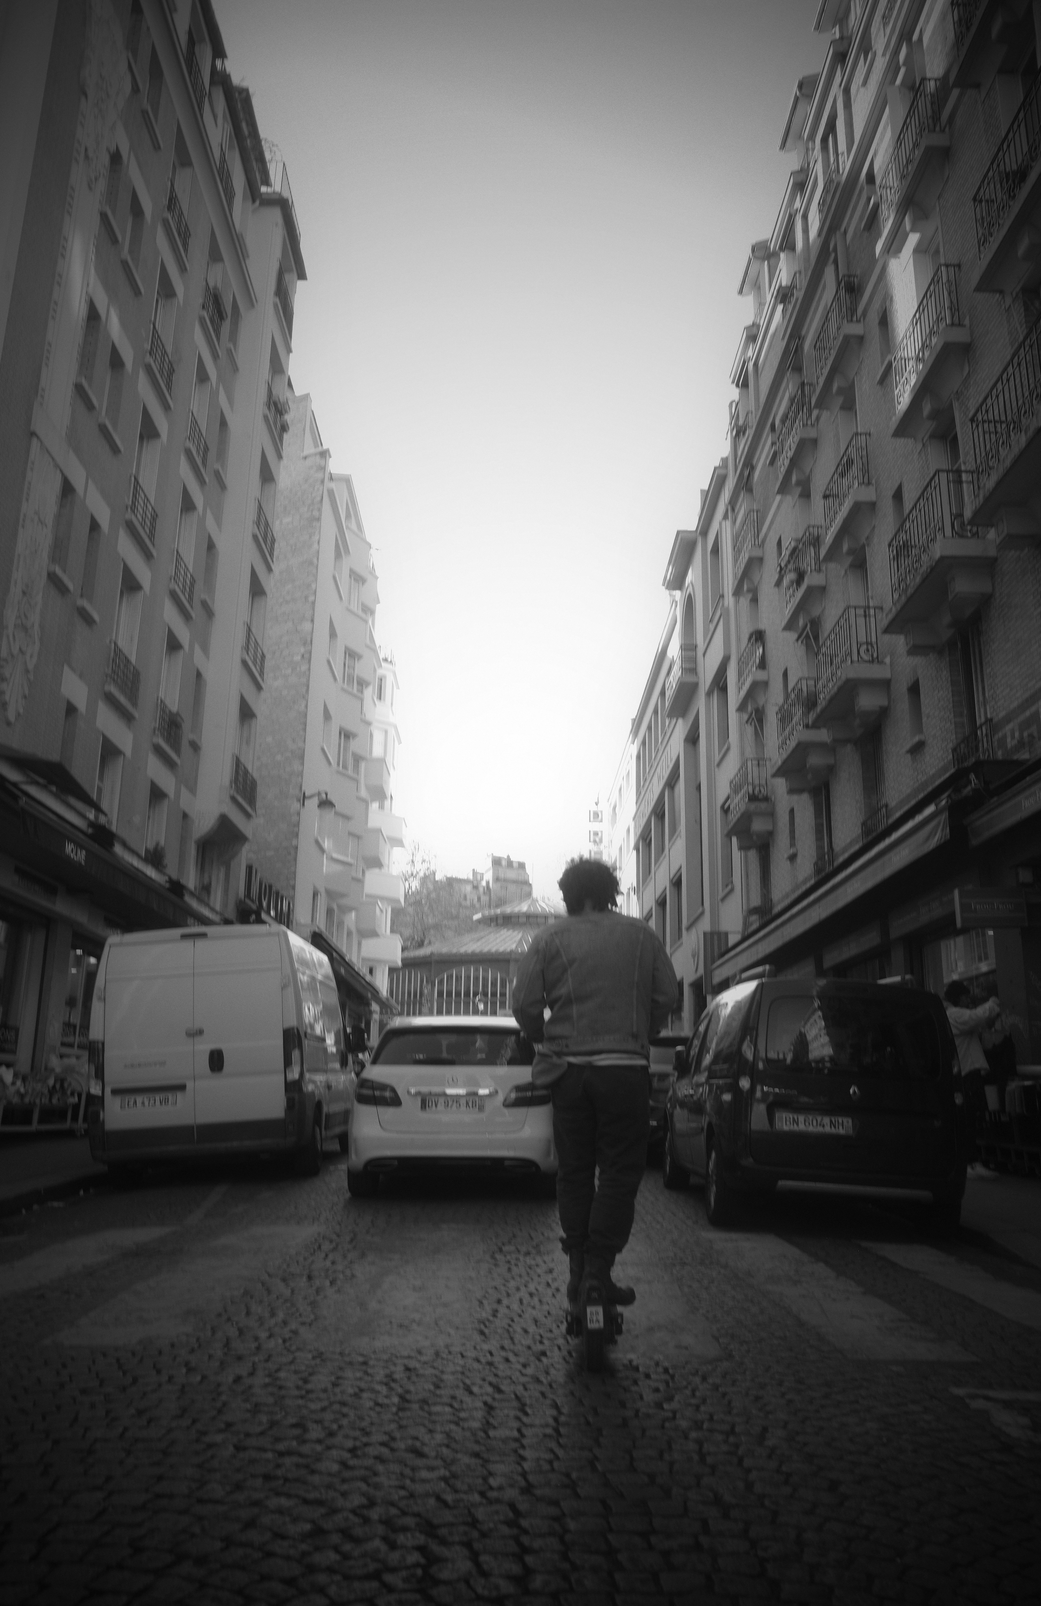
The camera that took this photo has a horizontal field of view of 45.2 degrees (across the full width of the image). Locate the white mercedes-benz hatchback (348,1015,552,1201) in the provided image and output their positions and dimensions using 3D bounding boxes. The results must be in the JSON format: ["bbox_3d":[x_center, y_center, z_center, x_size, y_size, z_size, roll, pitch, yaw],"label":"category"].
[{"bbox_3d":[-0.615,2.880,12.100,1.790,1.550,4.360,1,-12,-2],"label":"white mercedes-benz hatchback"}]

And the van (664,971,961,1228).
[{"bbox_3d":[2.320,2.500,10.500,1.830,1.820,4.220,3,-12,1],"label":"van"}]

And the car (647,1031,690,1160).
[{"bbox_3d":[1.950,3.720,16.100,1.790,1.480,4.250,1,-12,0],"label":"car"}]

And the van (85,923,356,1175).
[{"bbox_3d":[-3.120,2.930,14.350,2.060,2.480,5.400,-4,-12,-2],"label":"van"}]

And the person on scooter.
[{"bbox_3d":[0.308,1.110,5.180,0.670,1.760,0.550,1,-14,0],"label":"person on scooter"}]

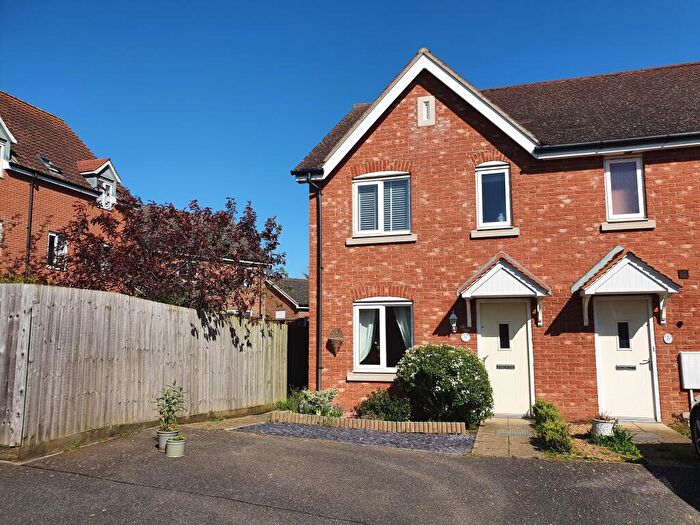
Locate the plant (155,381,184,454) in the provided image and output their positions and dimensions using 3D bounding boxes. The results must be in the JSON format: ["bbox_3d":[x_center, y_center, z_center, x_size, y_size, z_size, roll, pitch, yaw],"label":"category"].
[{"bbox_3d":[-2.295,1.927,6.690,0.380,0.890,0.370,-2,-7,16],"label":"plant"}]

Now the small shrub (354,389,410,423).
[{"bbox_3d":[0.528,2.424,8.963,0.940,0.500,0.720,-2,-7,16],"label":"small shrub"}]

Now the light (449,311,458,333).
[{"bbox_3d":[1.896,1.069,9.538,0.160,0.390,0.200,-2,-7,16],"label":"light"}]

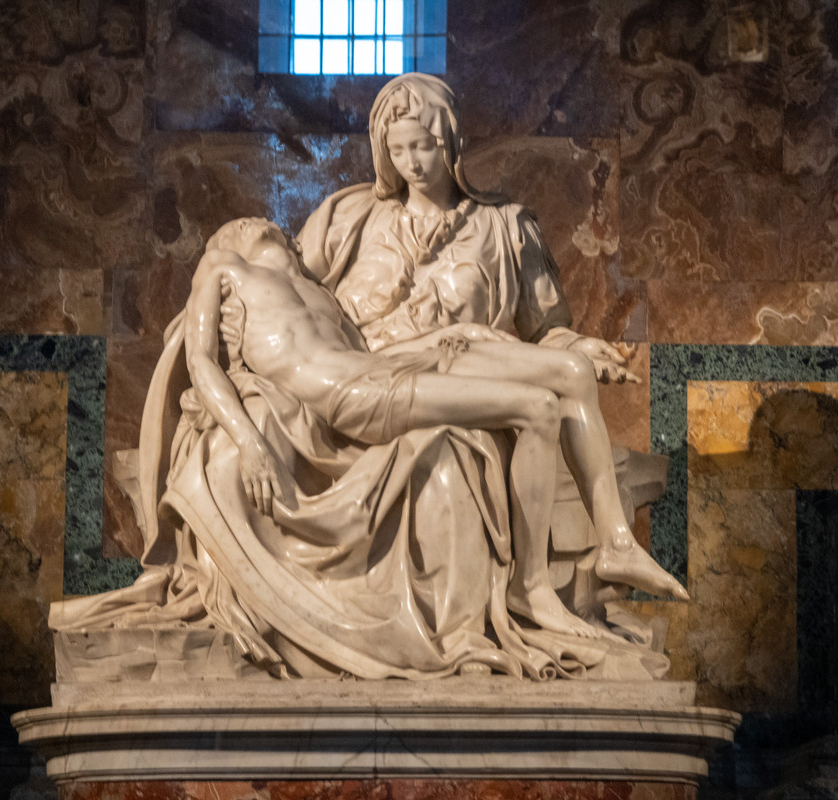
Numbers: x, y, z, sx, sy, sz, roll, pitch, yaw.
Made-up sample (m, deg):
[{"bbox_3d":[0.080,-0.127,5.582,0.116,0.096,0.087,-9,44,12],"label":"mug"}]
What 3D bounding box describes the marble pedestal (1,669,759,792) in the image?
[{"bbox_3d":[-0.126,0.959,9.922,2.064,0.305,1.100,0,-9,0],"label":"marble pedestal"}]

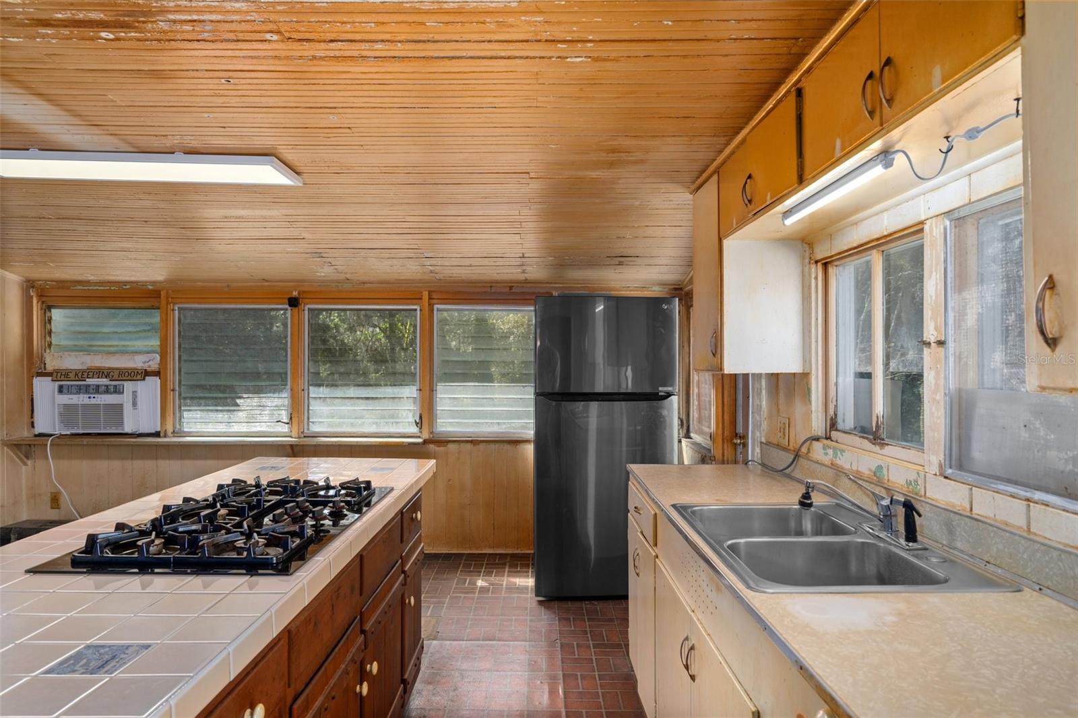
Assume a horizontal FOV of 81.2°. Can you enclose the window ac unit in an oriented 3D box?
[{"bbox_3d":[-3.150,0.332,4.500,0.880,0.390,0.380,0,0,0],"label":"window ac unit"}]

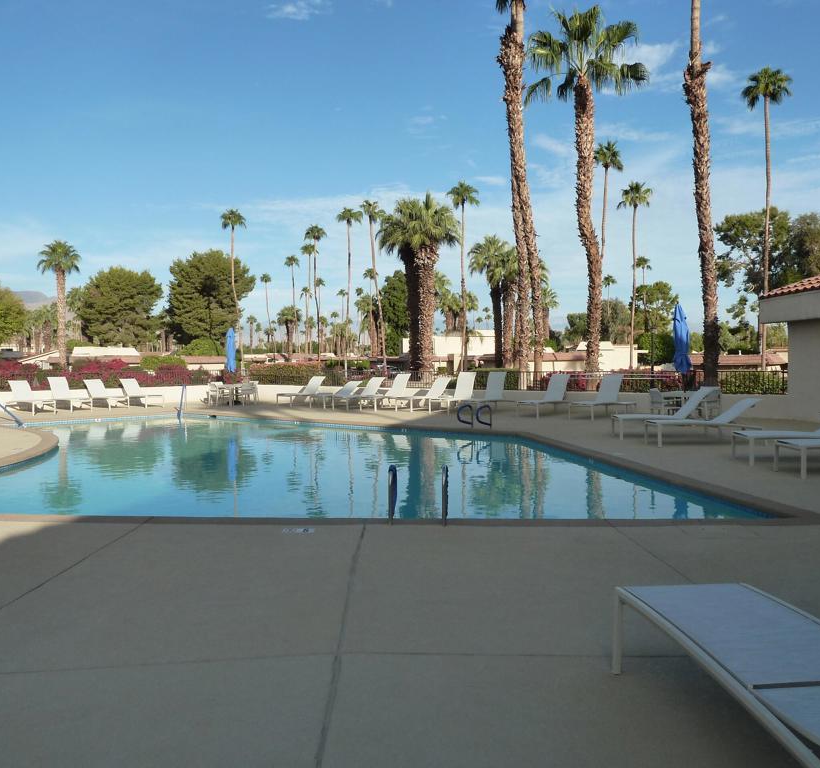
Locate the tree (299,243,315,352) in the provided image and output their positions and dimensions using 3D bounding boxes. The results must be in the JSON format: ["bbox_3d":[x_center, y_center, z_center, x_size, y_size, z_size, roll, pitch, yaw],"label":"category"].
[{"bbox_3d":[-17.326,-12.929,124.652,2.800,21.966,2.800,0,2,0],"label":"tree"}]

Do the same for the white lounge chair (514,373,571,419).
[{"bbox_3d":[3.743,0.351,20.185,1.800,1.080,0.640,-2,2,-45],"label":"white lounge chair"}]

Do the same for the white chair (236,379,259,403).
[{"bbox_3d":[-5.594,0.286,25.322,0.640,0.860,0.620,2,2,41],"label":"white chair"}]

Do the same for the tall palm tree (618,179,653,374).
[{"bbox_3d":[17.569,-7.946,57.791,2.900,15.820,2.800,0,2,0],"label":"tall palm tree"}]

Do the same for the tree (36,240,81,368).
[{"bbox_3d":[-33.272,-6.909,69.835,4.200,13.340,4.200,0,2,0],"label":"tree"}]

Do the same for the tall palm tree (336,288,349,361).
[{"bbox_3d":[-13.176,-10.369,144.768,2.400,16.710,2.400,0,2,0],"label":"tall palm tree"}]

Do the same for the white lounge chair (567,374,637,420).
[{"bbox_3d":[5.033,0.362,19.260,1.960,1.092,0.640,-2,2,-42],"label":"white lounge chair"}]

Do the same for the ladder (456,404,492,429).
[{"bbox_3d":[1.480,0.710,16.388,0.540,0.580,0.660,1,2,28],"label":"ladder"}]

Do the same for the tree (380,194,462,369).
[{"bbox_3d":[0.622,-5.780,45.840,4.900,12.120,4.400,0,2,0],"label":"tree"}]

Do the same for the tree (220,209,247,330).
[{"bbox_3d":[-17.412,-8.963,73.776,2.750,17.010,2.700,0,2,0],"label":"tree"}]

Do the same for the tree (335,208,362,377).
[{"bbox_3d":[-6.071,-8.832,72.779,2.750,16.800,2.750,0,2,0],"label":"tree"}]

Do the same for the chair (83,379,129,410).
[{"bbox_3d":[-9.495,0.340,23.017,1.960,0.898,0.640,2,2,42],"label":"chair"}]

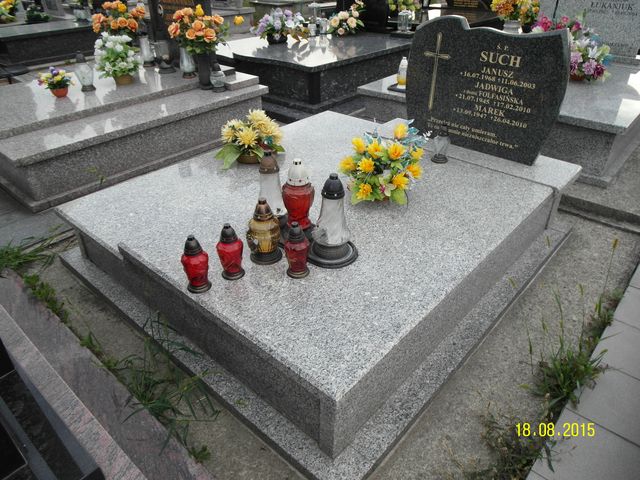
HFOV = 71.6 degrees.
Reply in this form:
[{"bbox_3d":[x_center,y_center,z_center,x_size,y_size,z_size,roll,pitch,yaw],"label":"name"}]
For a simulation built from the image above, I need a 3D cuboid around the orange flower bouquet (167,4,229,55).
[{"bbox_3d":[-1.009,-1.734,3.655,0.461,0.372,0.431,25,40,35],"label":"orange flower bouquet"}]

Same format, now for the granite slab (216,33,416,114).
[{"bbox_3d":[-0.088,-2.265,5.598,2.107,0.412,2.254,25,40,35],"label":"granite slab"}]

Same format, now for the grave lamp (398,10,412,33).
[{"bbox_3d":[1.118,-2.846,5.768,0.165,0.223,0.165,25,41,35],"label":"grave lamp"}]

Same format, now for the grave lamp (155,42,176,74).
[{"bbox_3d":[-1.564,-1.850,4.473,0.170,0.270,0.170,25,41,35],"label":"grave lamp"}]

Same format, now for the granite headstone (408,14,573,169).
[{"bbox_3d":[0.971,-0.940,2.724,0.984,0.762,0.085,27,42,36],"label":"granite headstone"}]

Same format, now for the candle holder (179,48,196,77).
[{"bbox_3d":[-1.176,-1.608,3.908,0.157,0.314,0.157,25,40,35],"label":"candle holder"}]

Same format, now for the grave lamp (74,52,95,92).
[{"bbox_3d":[-2.054,-1.465,3.859,0.160,0.295,0.160,25,41,35],"label":"grave lamp"}]

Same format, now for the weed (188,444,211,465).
[{"bbox_3d":[-0.380,0.680,1.400,0.070,0.055,0.070,25,41,35],"label":"weed"}]

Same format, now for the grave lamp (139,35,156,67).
[{"bbox_3d":[-1.847,-2.033,4.735,0.143,0.303,0.143,25,41,35],"label":"grave lamp"}]

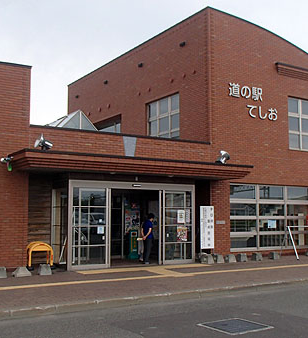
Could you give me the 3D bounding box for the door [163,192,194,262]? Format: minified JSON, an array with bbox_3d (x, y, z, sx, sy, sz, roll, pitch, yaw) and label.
[{"bbox_3d":[0.723,1.733,13.314,1.060,2.150,0.080,3,-6,-31],"label":"door"}]

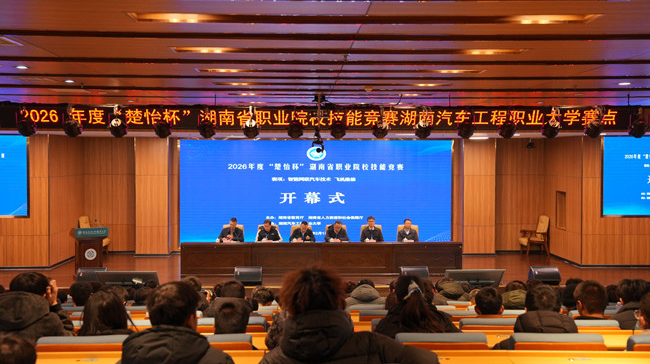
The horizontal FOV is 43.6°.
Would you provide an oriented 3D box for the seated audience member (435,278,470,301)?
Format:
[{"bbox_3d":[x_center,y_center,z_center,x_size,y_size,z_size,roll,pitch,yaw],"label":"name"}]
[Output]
[{"bbox_3d":[1.455,1.690,9.350,0.500,1.180,0.720,0,1,0],"label":"seated audience member"}]

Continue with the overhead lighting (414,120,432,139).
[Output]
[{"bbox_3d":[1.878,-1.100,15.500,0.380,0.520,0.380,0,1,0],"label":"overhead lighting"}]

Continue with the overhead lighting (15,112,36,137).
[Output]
[{"bbox_3d":[-5.808,-1.127,15.788,0.380,0.520,0.390,0,2,-2],"label":"overhead lighting"}]

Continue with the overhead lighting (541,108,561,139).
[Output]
[{"bbox_3d":[4.320,-1.125,15.500,0.390,0.580,0.380,0,1,0],"label":"overhead lighting"}]

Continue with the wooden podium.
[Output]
[{"bbox_3d":[-5.291,1.605,18.300,0.780,1.150,0.550,-1,2,-27],"label":"wooden podium"}]

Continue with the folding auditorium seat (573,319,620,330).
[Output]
[{"bbox_3d":[1.616,1.326,5.346,0.520,0.950,0.620,0,2,-1],"label":"folding auditorium seat"}]

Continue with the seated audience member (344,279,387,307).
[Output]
[{"bbox_3d":[0.398,1.509,7.949,0.500,1.140,0.720,0,2,-2],"label":"seated audience member"}]

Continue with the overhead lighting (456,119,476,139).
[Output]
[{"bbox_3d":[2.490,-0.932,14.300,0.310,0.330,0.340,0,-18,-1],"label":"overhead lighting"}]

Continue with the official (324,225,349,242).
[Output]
[{"bbox_3d":[0.294,1.540,19.620,0.550,1.200,0.750,0,2,-1],"label":"official"}]

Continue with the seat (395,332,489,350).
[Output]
[{"bbox_3d":[0.554,1.198,4.176,0.520,0.950,0.620,0,2,-1],"label":"seat"}]

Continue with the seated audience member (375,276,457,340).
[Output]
[{"bbox_3d":[0.466,1.062,4.319,0.500,1.150,0.720,0,2,-2],"label":"seated audience member"}]

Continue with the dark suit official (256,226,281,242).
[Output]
[{"bbox_3d":[-1.284,1.515,18.750,0.600,1.250,0.720,0,1,0],"label":"dark suit official"}]

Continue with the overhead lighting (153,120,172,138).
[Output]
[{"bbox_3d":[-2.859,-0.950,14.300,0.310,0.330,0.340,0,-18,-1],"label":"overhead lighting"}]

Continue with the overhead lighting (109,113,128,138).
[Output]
[{"bbox_3d":[-4.028,-1.112,15.854,0.370,0.500,0.380,0,2,-2],"label":"overhead lighting"}]

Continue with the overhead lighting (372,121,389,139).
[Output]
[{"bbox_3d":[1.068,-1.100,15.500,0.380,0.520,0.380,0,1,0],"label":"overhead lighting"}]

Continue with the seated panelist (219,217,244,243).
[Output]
[{"bbox_3d":[-2.160,1.490,18.750,0.600,1.290,0.720,0,1,0],"label":"seated panelist"}]

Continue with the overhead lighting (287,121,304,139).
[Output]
[{"bbox_3d":[-0.580,-1.062,15.979,0.360,0.460,0.380,0,2,-2],"label":"overhead lighting"}]

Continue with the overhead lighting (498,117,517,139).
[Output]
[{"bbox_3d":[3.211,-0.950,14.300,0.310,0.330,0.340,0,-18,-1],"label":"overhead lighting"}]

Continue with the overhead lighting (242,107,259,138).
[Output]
[{"bbox_3d":[-1.442,-1.158,15.948,0.360,0.570,0.380,0,2,-2],"label":"overhead lighting"}]

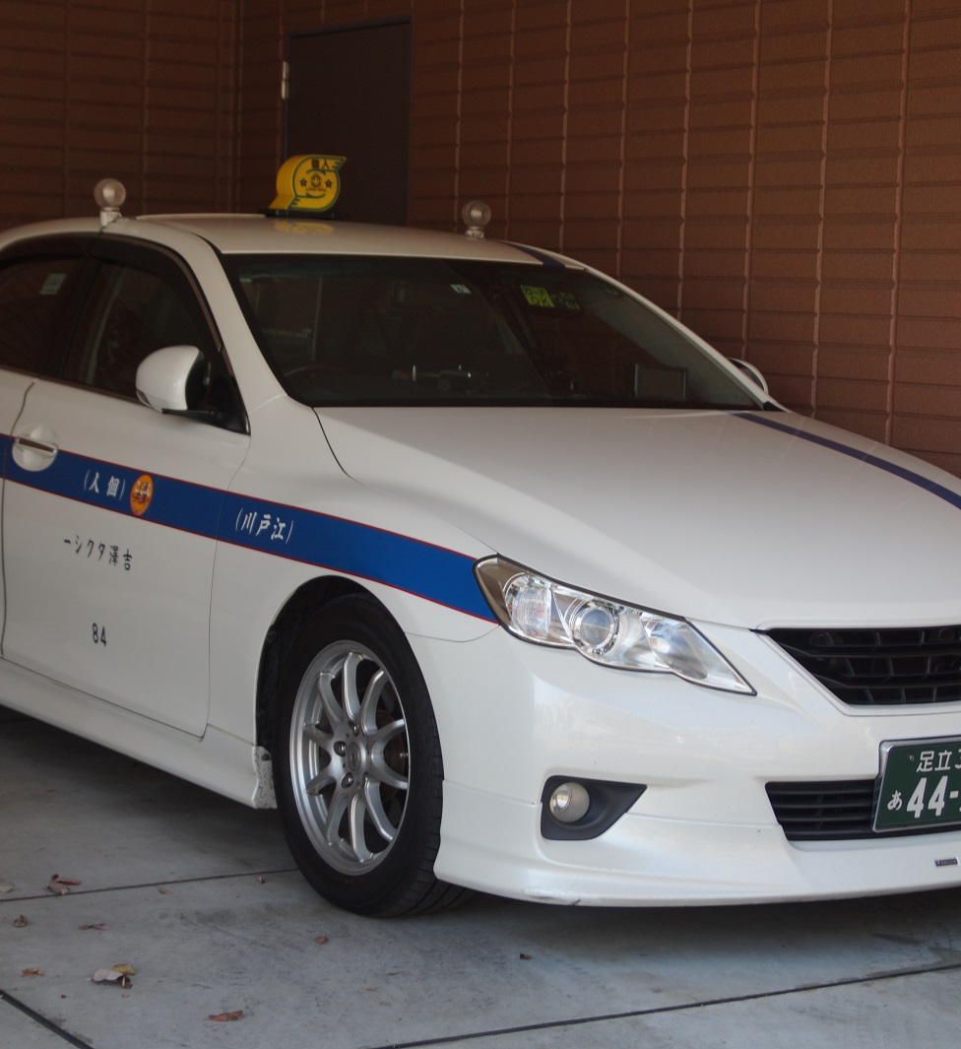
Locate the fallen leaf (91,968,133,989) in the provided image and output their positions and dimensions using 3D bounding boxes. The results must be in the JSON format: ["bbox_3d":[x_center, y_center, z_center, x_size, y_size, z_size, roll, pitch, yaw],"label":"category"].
[{"bbox_3d":[-0.630,0.777,3.886,0.070,0.024,0.050,1,5,-9],"label":"fallen leaf"}]

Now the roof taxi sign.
[{"bbox_3d":[-0.490,-0.958,6.450,0.200,0.170,0.110,-1,6,-35],"label":"roof taxi sign"}]

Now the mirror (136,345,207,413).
[{"bbox_3d":[-0.682,-0.315,4.984,0.190,0.155,0.115,-1,6,-35],"label":"mirror"}]

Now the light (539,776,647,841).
[{"bbox_3d":[0.191,0.494,4.029,0.188,0.120,0.085,0,5,-23],"label":"light"}]

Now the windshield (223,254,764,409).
[{"bbox_3d":[0.054,-0.431,5.411,1.360,0.110,0.840,-1,35,-35],"label":"windshield"}]

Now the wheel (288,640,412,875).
[{"bbox_3d":[-0.190,0.449,4.462,0.180,0.465,0.465,-1,6,-35],"label":"wheel"}]

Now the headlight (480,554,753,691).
[{"bbox_3d":[0.266,0.190,4.353,0.510,0.250,0.245,1,5,-15],"label":"headlight"}]

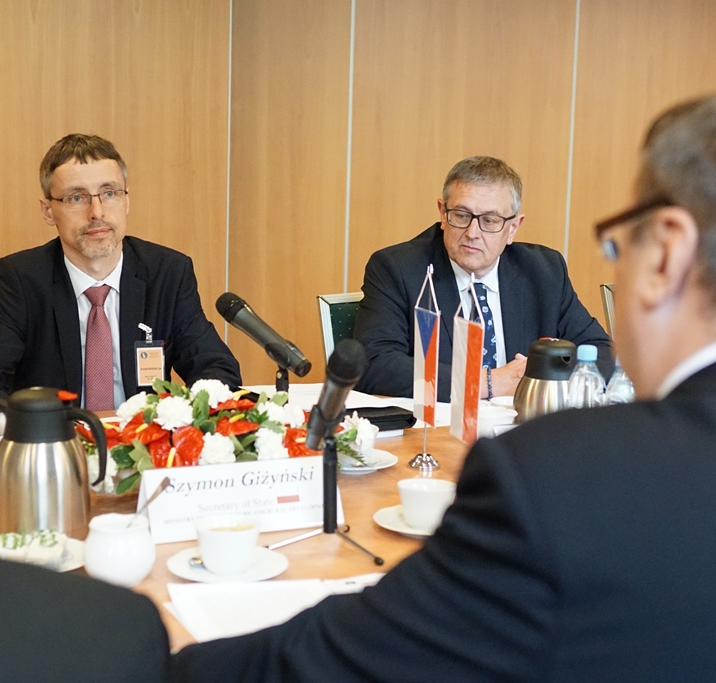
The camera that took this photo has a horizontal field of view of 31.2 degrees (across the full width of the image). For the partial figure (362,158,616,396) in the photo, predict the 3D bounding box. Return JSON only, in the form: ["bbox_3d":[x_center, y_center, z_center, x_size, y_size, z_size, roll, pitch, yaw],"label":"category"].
[{"bbox_3d":[0.306,0.252,2.705,0.580,1.272,0.820,-1,8,-17],"label":"partial figure"}]

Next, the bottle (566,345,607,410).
[{"bbox_3d":[0.377,0.116,2.135,0.066,0.218,0.066,2,8,0],"label":"bottle"}]

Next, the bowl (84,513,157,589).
[{"bbox_3d":[-0.285,0.249,1.535,0.087,0.077,0.087,2,8,0],"label":"bowl"}]

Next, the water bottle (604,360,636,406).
[{"bbox_3d":[0.434,0.123,2.104,0.066,0.216,0.066,2,8,0],"label":"water bottle"}]

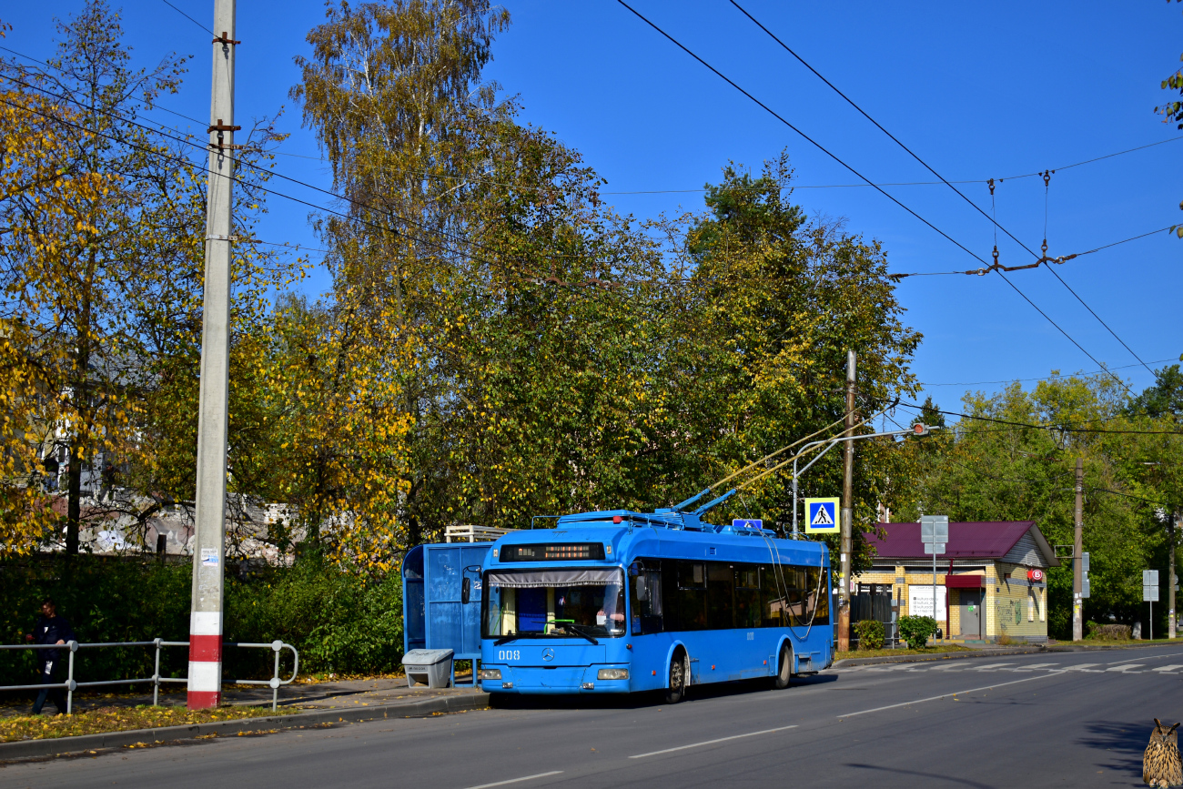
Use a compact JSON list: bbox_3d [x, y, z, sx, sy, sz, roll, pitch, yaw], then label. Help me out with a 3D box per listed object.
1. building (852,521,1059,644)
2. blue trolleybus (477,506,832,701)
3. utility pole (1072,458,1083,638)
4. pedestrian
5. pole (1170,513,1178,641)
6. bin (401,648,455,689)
[{"bbox_3d":[18.041,9.597,101.092,9.300,5.950,12.200,-3,-7,25],"label":"building"},{"bbox_3d":[1.588,3.754,36.066,2.500,3.400,12.000,-3,-7,22],"label":"blue trolleybus"},{"bbox_3d":[24.838,7.892,100.520,0.430,9.300,0.430,2,-6,0],"label":"utility pole"},{"bbox_3d":[-7.835,3.806,28.500,0.530,1.720,0.550,-4,-8,35],"label":"pedestrian"},{"bbox_3d":[36.069,10.748,122.493,0.380,8.800,0.380,1,-6,0],"label":"pole"},{"bbox_3d":[-2.944,4.925,35.561,0.660,0.710,0.680,-3,-7,27],"label":"bin"}]

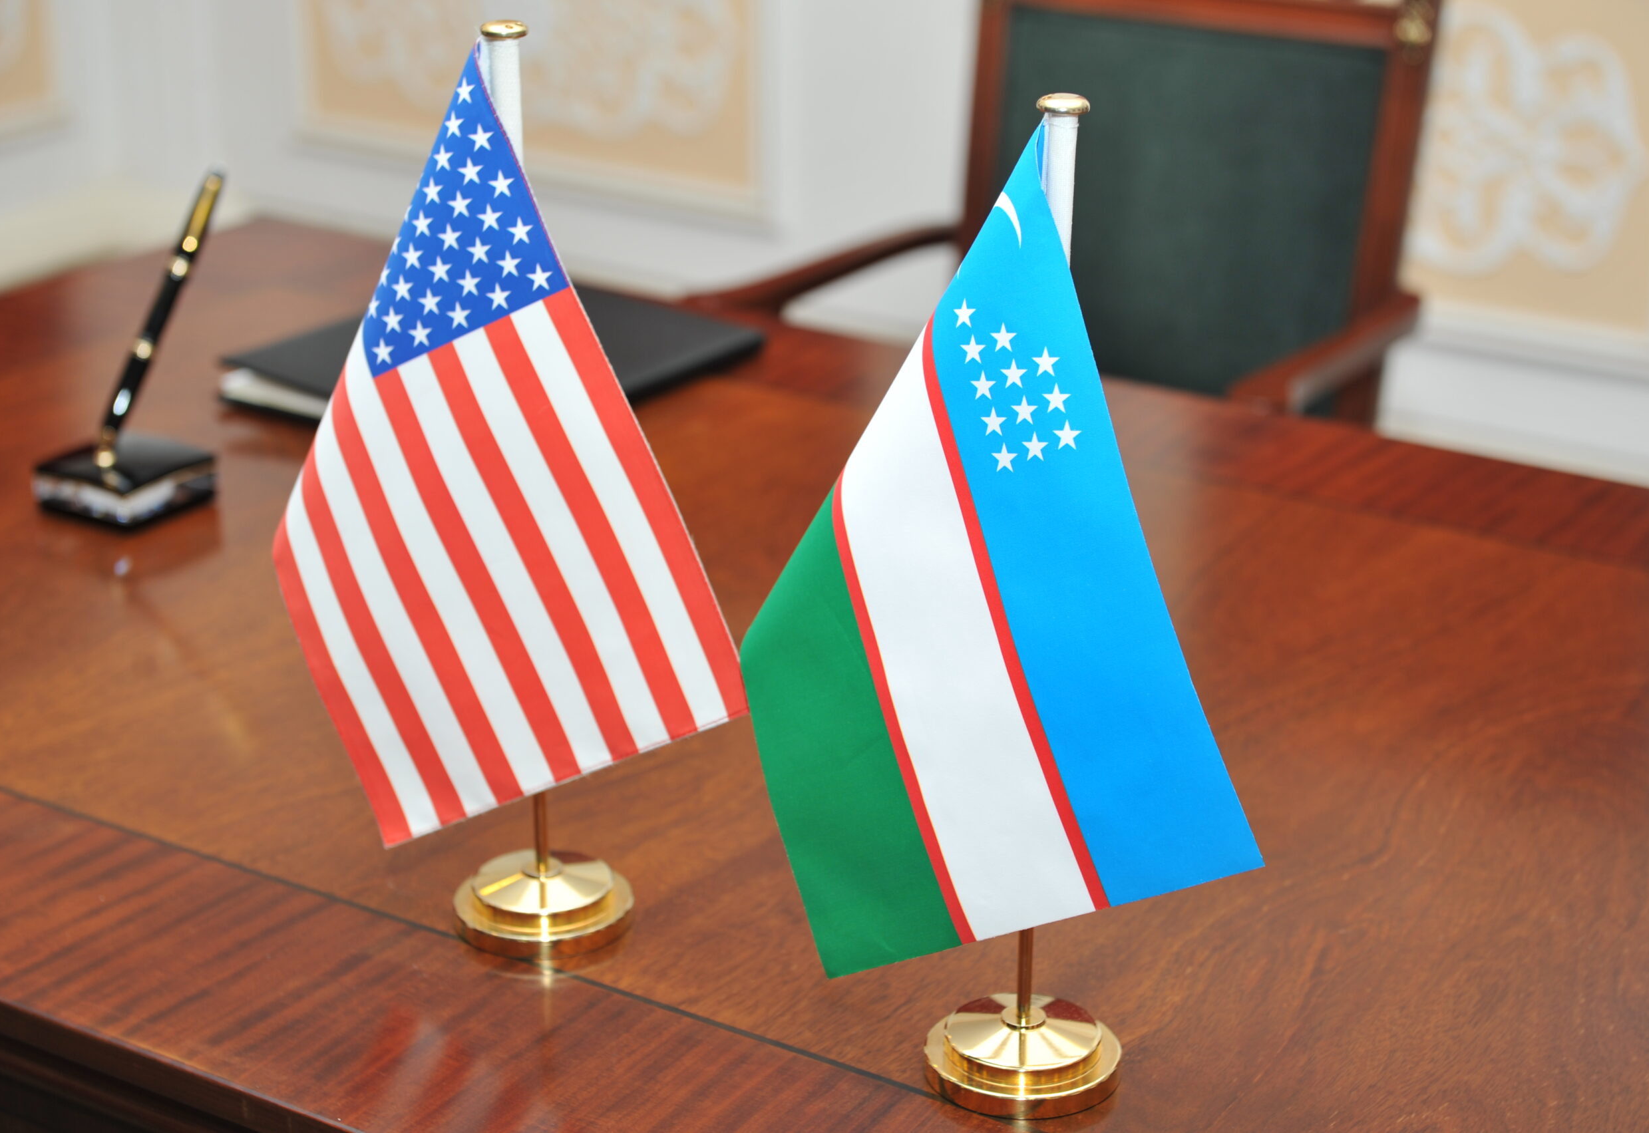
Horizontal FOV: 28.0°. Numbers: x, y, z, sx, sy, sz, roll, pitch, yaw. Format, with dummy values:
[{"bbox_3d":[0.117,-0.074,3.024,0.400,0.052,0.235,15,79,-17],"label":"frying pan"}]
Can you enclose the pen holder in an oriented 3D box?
[{"bbox_3d":[-0.436,-0.053,2.073,0.082,0.025,0.082,15,27,33],"label":"pen holder"}]

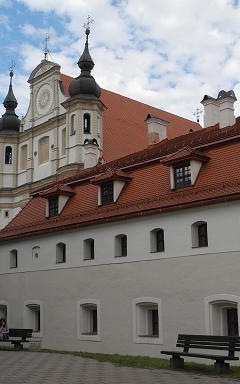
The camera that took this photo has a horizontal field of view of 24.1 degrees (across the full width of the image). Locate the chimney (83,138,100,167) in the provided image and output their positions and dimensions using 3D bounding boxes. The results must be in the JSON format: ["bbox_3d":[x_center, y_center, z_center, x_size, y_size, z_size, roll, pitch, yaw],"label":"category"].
[{"bbox_3d":[-1.270,-1.725,26.435,0.580,1.420,0.600,10,-16,-42],"label":"chimney"}]

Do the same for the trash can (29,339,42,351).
[{"bbox_3d":[-3.417,6.176,22.755,0.520,0.450,0.520,-1,-12,0],"label":"trash can"}]

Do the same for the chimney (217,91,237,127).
[{"bbox_3d":[4.014,-3.029,21.116,0.540,1.420,0.540,10,-16,-42],"label":"chimney"}]

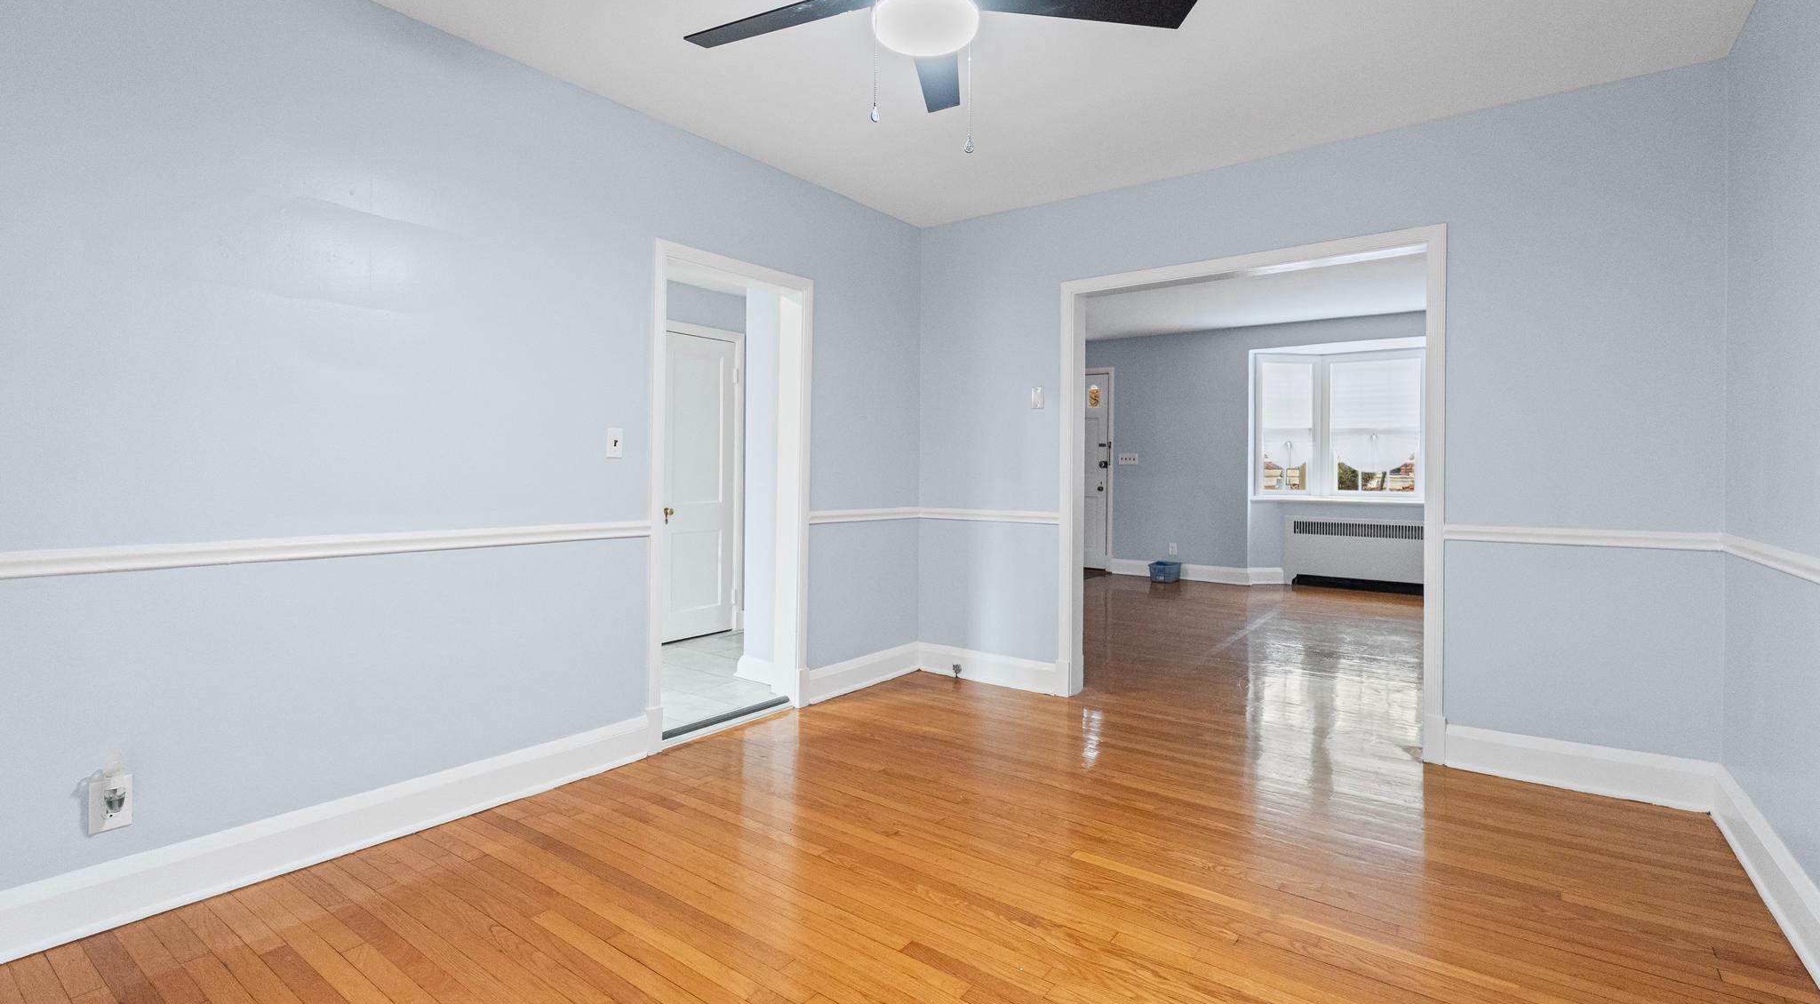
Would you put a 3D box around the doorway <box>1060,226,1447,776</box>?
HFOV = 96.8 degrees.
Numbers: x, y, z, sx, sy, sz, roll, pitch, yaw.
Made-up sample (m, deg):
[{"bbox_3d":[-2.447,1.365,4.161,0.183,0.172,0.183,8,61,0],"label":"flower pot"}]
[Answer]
[{"bbox_3d":[1.488,-0.045,3.747,1.662,2.132,0.189,1,2,37],"label":"doorway"}]

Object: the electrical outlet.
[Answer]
[{"bbox_3d":[-1.982,0.752,2.007,0.022,0.125,0.076,1,2,37],"label":"electrical outlet"}]

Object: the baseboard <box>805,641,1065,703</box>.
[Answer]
[{"bbox_3d":[0.135,0.926,4.101,0.911,0.167,0.956,1,2,37],"label":"baseboard"}]

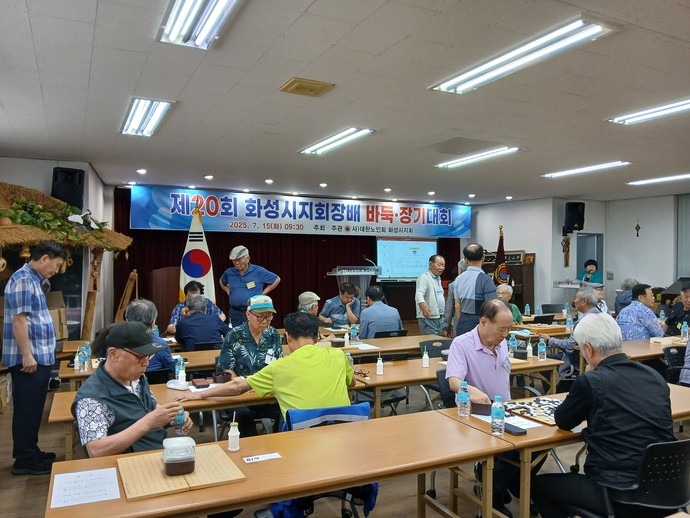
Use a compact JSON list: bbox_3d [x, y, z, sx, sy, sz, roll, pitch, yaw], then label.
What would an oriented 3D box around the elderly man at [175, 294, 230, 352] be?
[{"bbox_3d":[-1.388,0.963,5.112,0.560,1.210,0.780,0,0,-28],"label":"elderly man"}]

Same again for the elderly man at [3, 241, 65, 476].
[{"bbox_3d":[-2.321,0.713,3.858,0.420,1.690,0.500,0,0,-25],"label":"elderly man"}]

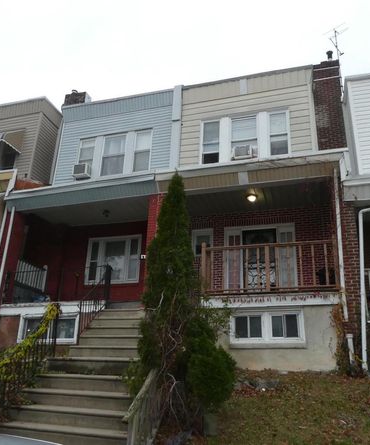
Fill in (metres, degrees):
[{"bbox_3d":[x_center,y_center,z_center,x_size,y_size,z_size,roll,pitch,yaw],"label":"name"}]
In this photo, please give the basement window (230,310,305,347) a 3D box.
[{"bbox_3d":[1.591,2.047,7.937,1.415,0.720,0.140,-5,-20,18],"label":"basement window"}]

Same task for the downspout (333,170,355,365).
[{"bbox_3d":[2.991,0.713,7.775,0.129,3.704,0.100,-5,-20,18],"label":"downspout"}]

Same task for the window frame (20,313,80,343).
[{"bbox_3d":[-3.123,2.463,9.462,1.566,0.640,0.130,-5,-20,18],"label":"window frame"}]

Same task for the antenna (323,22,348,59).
[{"bbox_3d":[4.335,-5.116,11.759,0.620,1.130,0.420,-15,-25,40],"label":"antenna"}]

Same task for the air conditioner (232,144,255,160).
[{"bbox_3d":[1.623,-1.850,11.370,0.494,0.385,0.420,-5,-20,18],"label":"air conditioner"}]

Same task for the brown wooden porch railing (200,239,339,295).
[{"bbox_3d":[1.699,0.926,8.512,2.742,1.087,0.110,-4,-22,17],"label":"brown wooden porch railing"}]

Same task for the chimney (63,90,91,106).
[{"bbox_3d":[-3.753,-4.151,14.447,0.830,0.620,0.420,-5,-20,18],"label":"chimney"}]

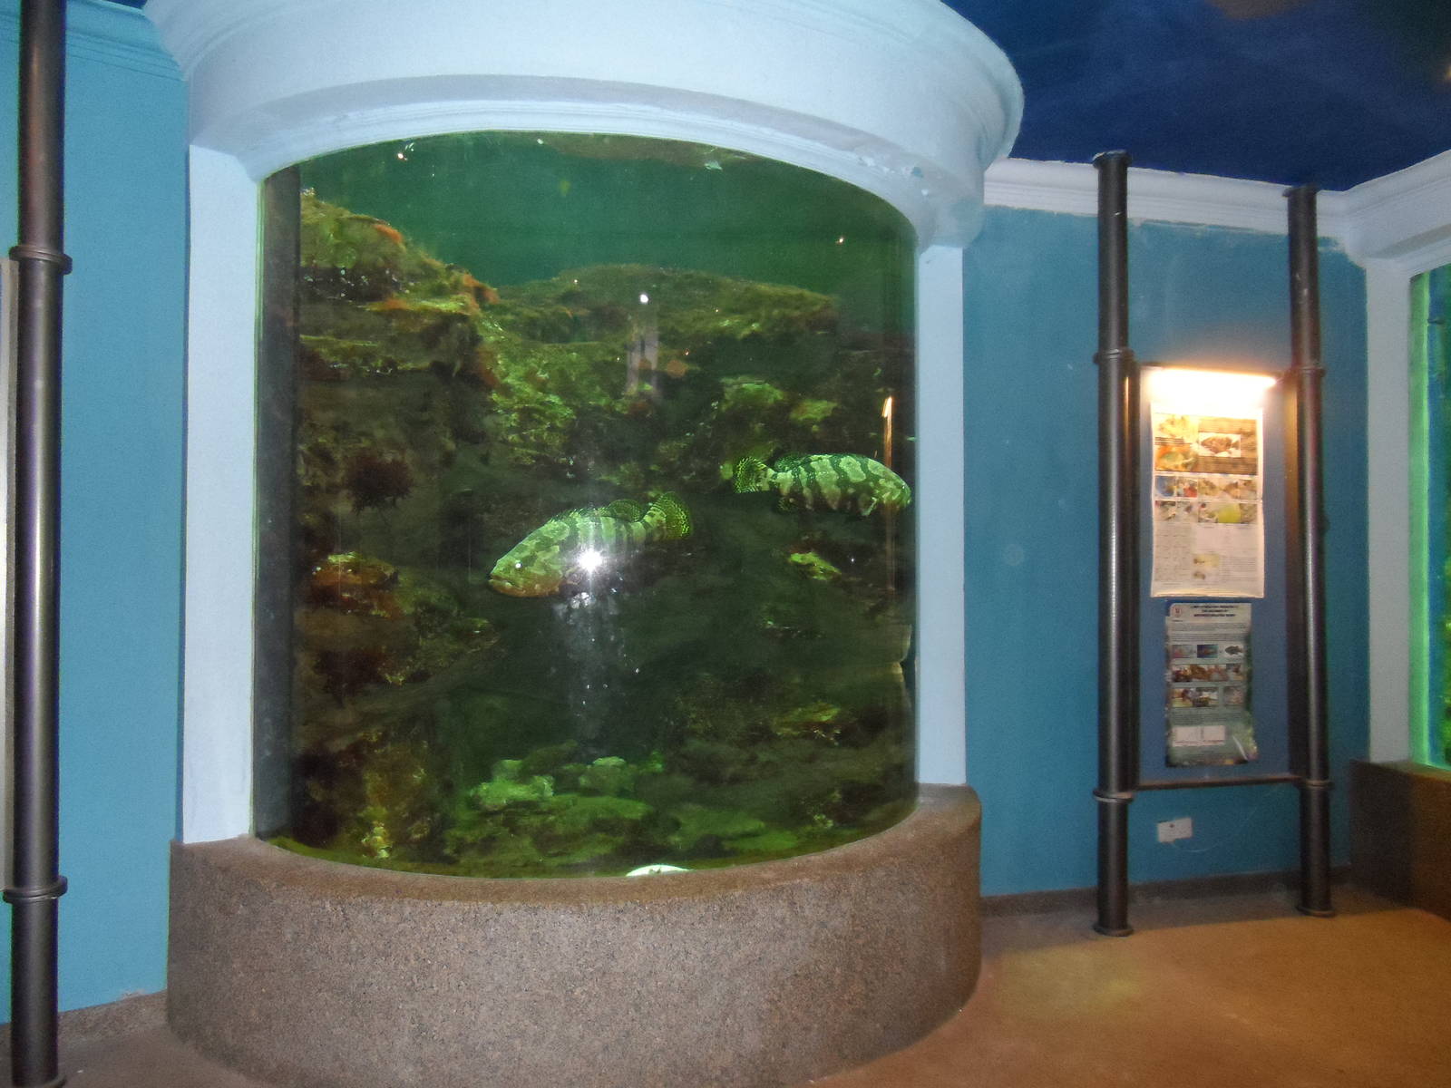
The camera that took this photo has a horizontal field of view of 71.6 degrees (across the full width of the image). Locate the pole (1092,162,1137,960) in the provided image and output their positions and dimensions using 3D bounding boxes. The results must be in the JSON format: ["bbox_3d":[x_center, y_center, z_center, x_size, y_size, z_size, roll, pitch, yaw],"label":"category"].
[{"bbox_3d":[1.587,-0.011,4.118,0.148,3.158,0.148,0,-1,-12],"label":"pole"}]

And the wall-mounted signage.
[{"bbox_3d":[2.050,0.594,4.250,0.415,0.690,0.020,0,-1,-12],"label":"wall-mounted signage"}]

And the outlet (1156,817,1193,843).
[{"bbox_3d":[1.984,1.264,4.438,0.168,0.092,0.025,0,-1,-12],"label":"outlet"}]

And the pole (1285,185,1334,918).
[{"bbox_3d":[2.515,0.024,4.329,0.148,3.096,0.148,0,-1,-12],"label":"pole"}]

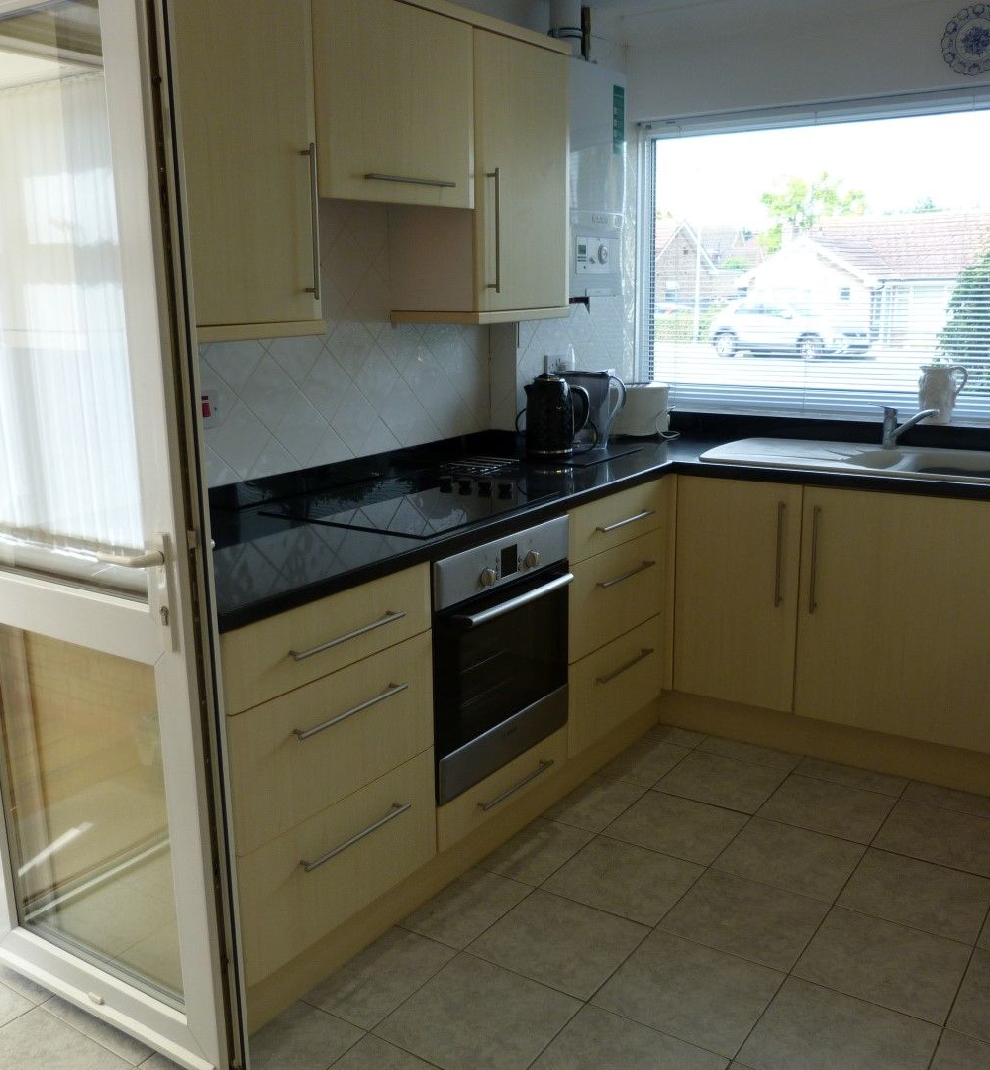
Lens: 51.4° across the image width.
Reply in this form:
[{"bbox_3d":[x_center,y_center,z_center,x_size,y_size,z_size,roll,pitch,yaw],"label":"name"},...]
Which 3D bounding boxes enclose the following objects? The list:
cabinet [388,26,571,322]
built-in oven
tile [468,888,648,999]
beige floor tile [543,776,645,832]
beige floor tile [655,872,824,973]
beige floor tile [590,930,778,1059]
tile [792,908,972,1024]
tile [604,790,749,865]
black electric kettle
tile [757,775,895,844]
[{"bbox_3d":[-0.044,-1.012,3.019,0.310,0.755,0.493,7,15,34],"label":"cabinet"},{"bbox_3d":[-0.174,0.269,2.741,0.570,0.595,0.595,7,15,34],"label":"built-in oven"},{"bbox_3d":[0.150,0.929,2.350,0.313,0.010,0.313,7,15,34],"label":"tile"},{"bbox_3d":[0.294,0.775,2.978,0.191,0.010,0.310,7,15,34],"label":"beige floor tile"},{"bbox_3d":[0.585,0.894,2.411,0.310,0.010,0.310,7,15,34],"label":"beige floor tile"},{"bbox_3d":[0.412,0.967,2.189,0.314,0.010,0.314,7,15,34],"label":"beige floor tile"},{"bbox_3d":[0.843,0.927,2.237,0.310,0.010,0.310,7,15,34],"label":"tile"},{"bbox_3d":[0.507,0.808,2.857,0.313,0.010,0.313,7,15,34],"label":"tile"},{"bbox_3d":[0.207,-0.399,3.420,0.216,0.278,0.157,-1,12,3],"label":"black electric kettle"},{"bbox_3d":[0.940,0.775,2.916,0.310,0.010,0.310,7,15,34],"label":"tile"}]

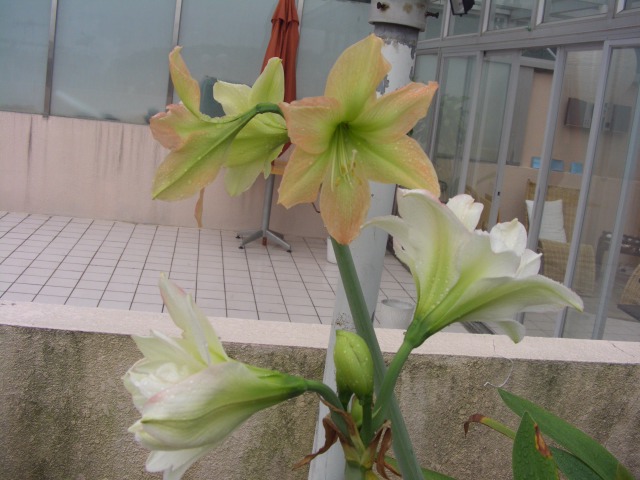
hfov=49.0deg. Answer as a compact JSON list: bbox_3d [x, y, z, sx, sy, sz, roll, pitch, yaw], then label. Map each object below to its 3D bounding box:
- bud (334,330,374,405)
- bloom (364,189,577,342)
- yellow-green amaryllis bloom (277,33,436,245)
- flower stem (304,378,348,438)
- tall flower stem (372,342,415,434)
[{"bbox_3d":[0.026,0.095,0.530,0.029,0.054,0.029,-7,6,1],"label":"bud"},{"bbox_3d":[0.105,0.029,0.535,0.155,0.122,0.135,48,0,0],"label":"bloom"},{"bbox_3d":[0.032,-0.082,0.575,0.145,0.172,0.090,6,13,-13],"label":"yellow-green amaryllis bloom"},{"bbox_3d":[0.006,0.128,0.540,0.053,0.021,0.013,52,0,0],"label":"flower stem"},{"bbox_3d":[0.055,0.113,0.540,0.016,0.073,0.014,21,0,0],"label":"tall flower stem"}]

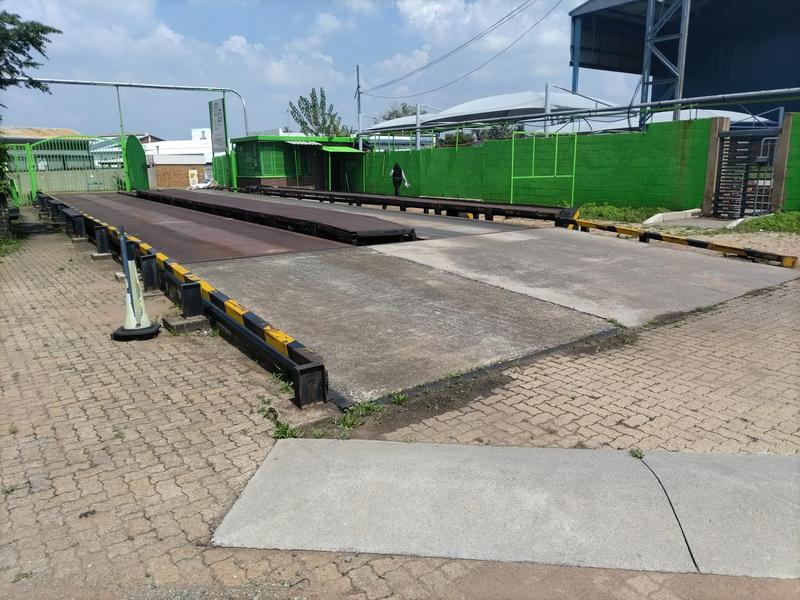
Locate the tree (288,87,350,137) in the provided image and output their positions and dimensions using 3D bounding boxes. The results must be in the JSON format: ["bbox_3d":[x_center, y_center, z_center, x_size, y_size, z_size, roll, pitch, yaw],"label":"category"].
[{"bbox_3d":[-5.349,-10.722,40.126,4.300,6.720,4.300,-3,13,-7],"label":"tree"}]

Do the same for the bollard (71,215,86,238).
[{"bbox_3d":[-7.521,-1.702,14.043,0.190,0.490,0.180,-9,15,-32],"label":"bollard"}]

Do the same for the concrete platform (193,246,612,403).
[{"bbox_3d":[-0.461,-0.059,6.694,3.060,0.330,4.850,-9,15,-32],"label":"concrete platform"}]

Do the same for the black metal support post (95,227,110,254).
[{"bbox_3d":[-5.641,-1.131,11.344,0.190,0.490,0.180,-9,15,-32],"label":"black metal support post"}]

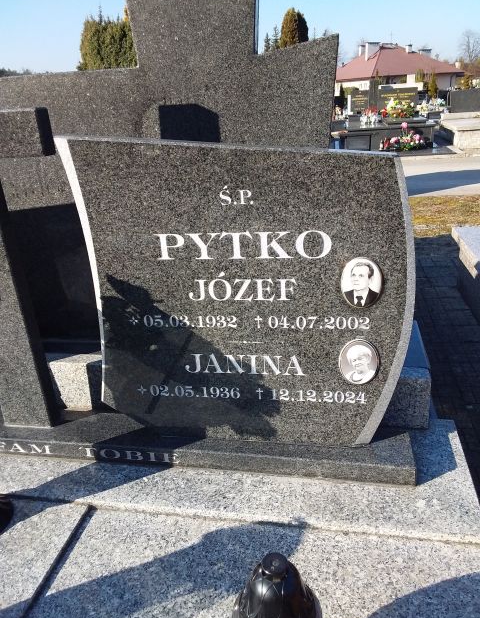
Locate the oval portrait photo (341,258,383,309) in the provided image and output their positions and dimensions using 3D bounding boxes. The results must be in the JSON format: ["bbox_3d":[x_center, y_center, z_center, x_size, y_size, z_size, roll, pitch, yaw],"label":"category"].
[{"bbox_3d":[0.259,-0.054,1.094,0.087,0.110,0.012,0,18,12],"label":"oval portrait photo"}]

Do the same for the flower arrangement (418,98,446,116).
[{"bbox_3d":[4.543,-4.796,12.280,0.640,0.380,0.360,0,23,12],"label":"flower arrangement"}]

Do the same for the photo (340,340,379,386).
[{"bbox_3d":[0.266,0.119,1.151,0.087,0.110,0.012,0,18,12],"label":"photo"}]

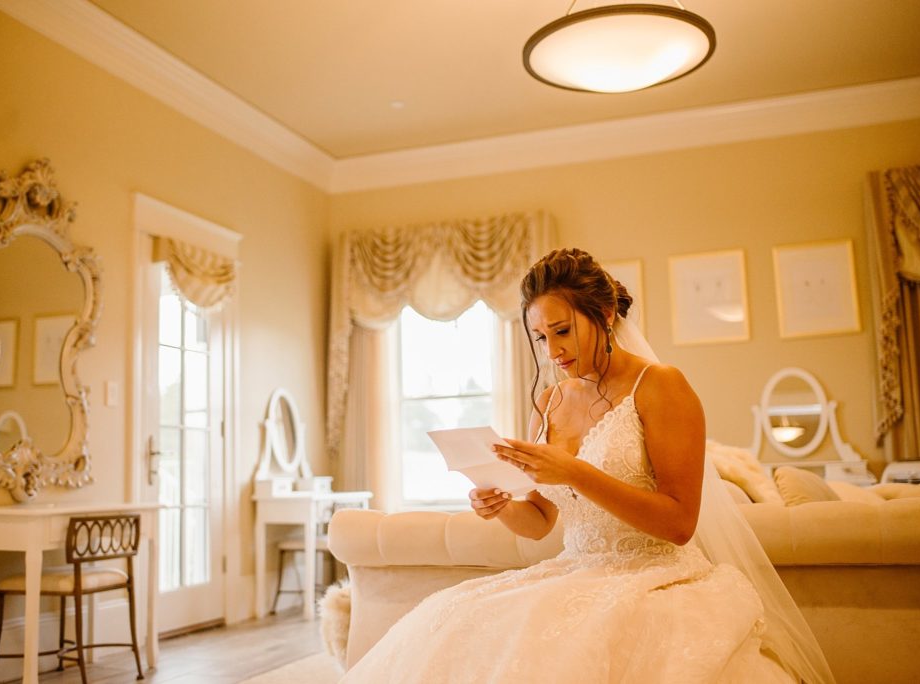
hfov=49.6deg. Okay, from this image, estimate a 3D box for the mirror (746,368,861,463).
[{"bbox_3d":[2.113,0.441,6.157,0.635,0.590,0.134,-4,-8,19],"label":"mirror"}]

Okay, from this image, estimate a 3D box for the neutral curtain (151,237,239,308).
[{"bbox_3d":[-1.502,-0.364,5.738,0.109,0.353,0.706,-4,-8,19],"label":"neutral curtain"}]

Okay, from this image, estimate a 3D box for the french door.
[{"bbox_3d":[-1.539,0.533,5.641,0.046,2.121,0.790,-4,-8,19],"label":"french door"}]

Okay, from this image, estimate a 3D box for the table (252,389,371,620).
[{"bbox_3d":[-0.918,0.982,6.322,0.407,1.394,0.895,-4,-8,19],"label":"table"}]

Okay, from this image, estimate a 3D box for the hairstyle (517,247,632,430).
[{"bbox_3d":[0.227,-0.007,1.960,0.250,0.340,0.200,5,-10,-43],"label":"hairstyle"}]

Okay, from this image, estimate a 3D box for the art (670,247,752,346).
[{"bbox_3d":[1.646,-0.300,6.587,0.488,0.600,0.029,-4,-8,19],"label":"art"}]

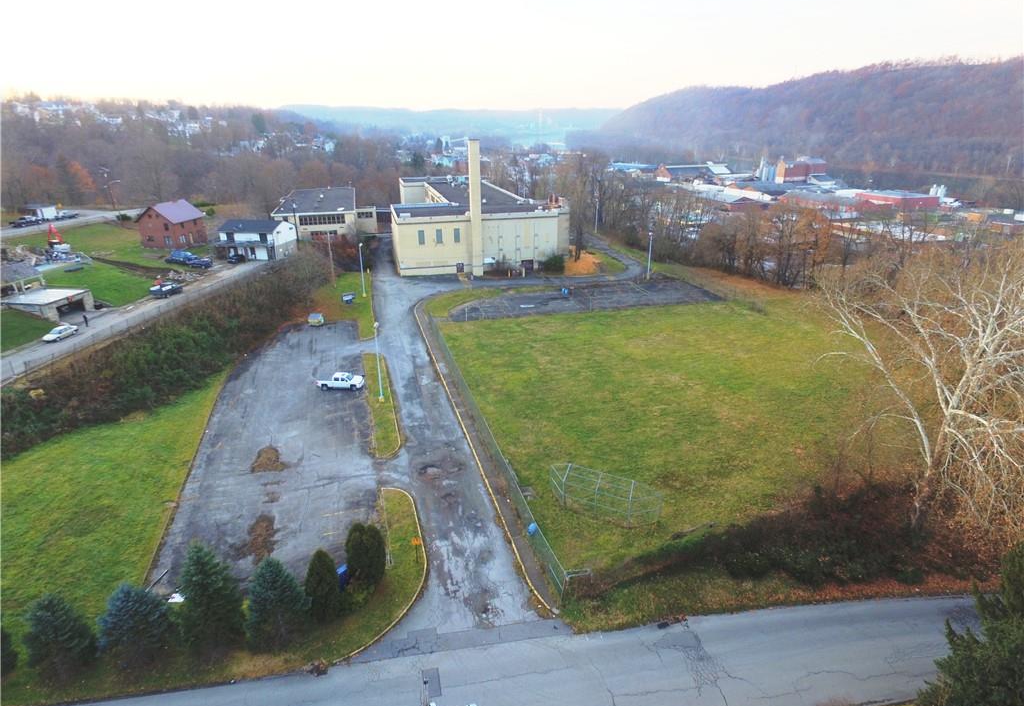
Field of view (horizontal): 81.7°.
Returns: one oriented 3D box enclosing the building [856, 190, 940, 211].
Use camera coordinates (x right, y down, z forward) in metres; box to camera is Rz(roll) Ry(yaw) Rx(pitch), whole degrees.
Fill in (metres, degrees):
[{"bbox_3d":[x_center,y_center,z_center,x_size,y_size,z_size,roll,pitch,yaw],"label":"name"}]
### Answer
[{"bbox_3d":[240.241,-96.505,371.121,31.268,7.600,32.238,-8,24,-18],"label":"building"}]

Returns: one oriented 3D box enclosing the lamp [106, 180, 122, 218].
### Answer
[{"bbox_3d":[-89.476,-34.734,133.000,2.200,8.200,0.500,0,22,0],"label":"lamp"}]

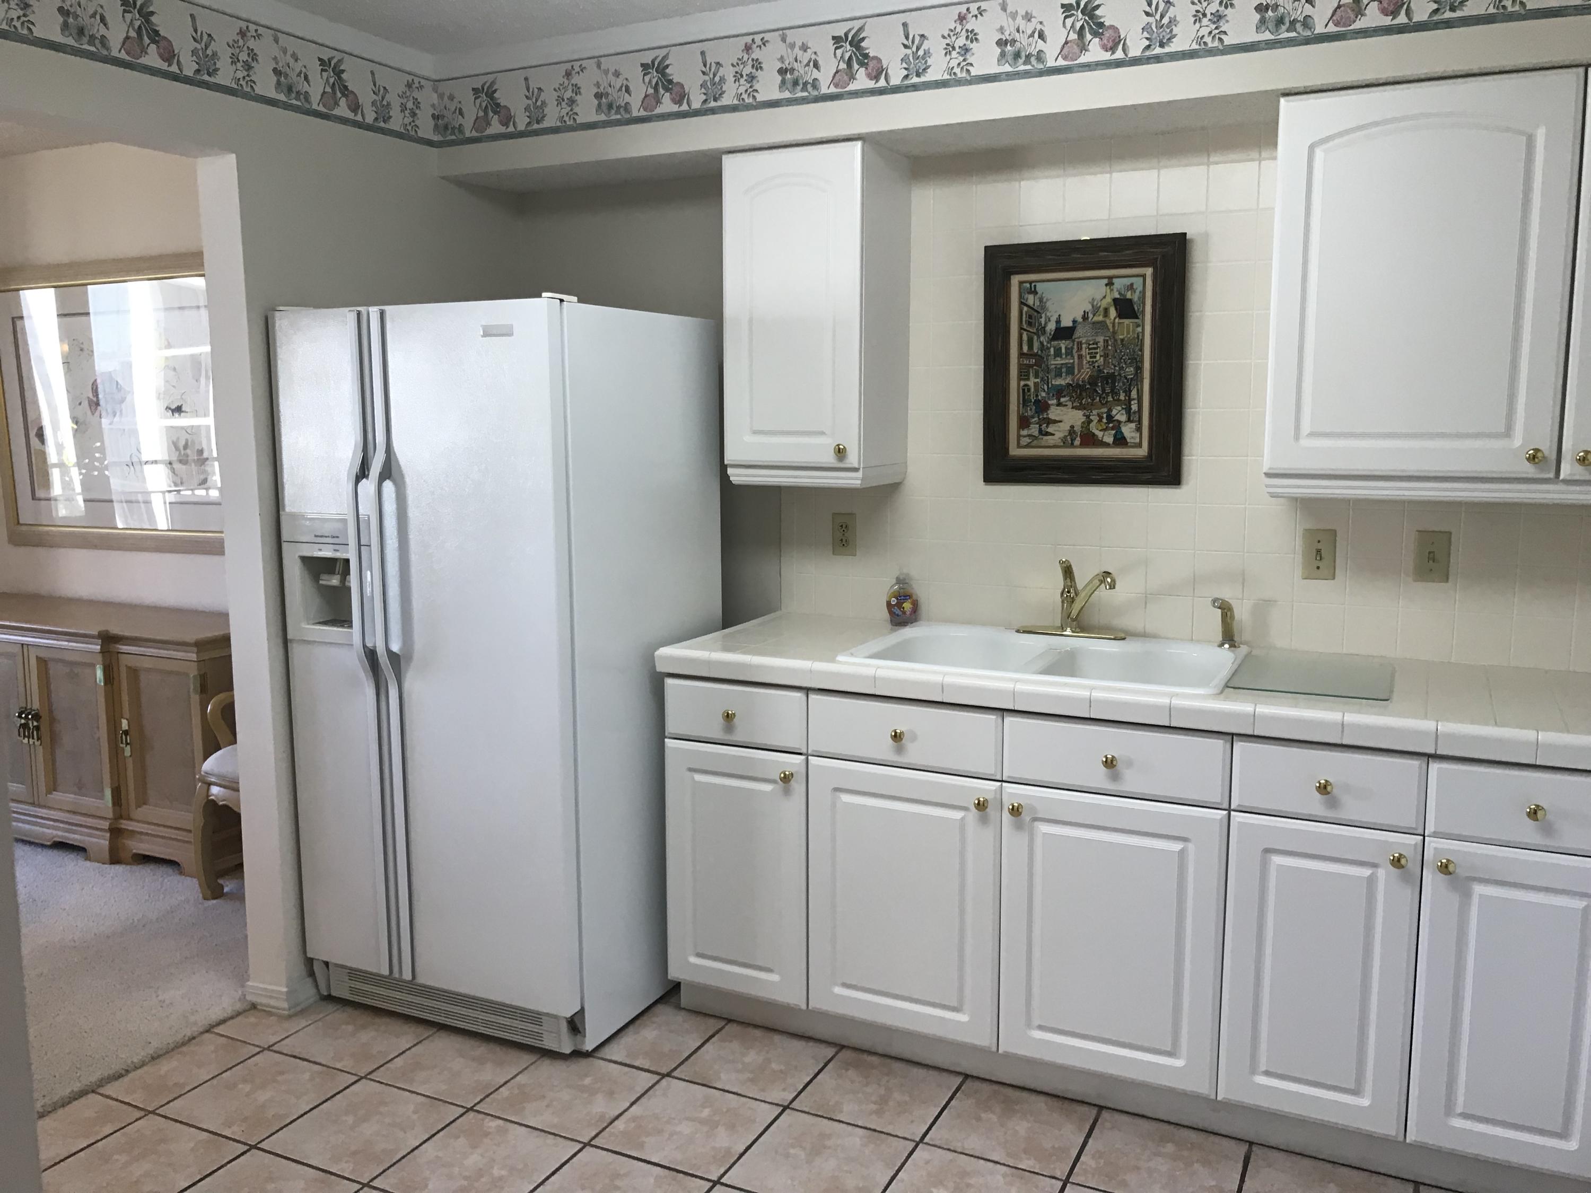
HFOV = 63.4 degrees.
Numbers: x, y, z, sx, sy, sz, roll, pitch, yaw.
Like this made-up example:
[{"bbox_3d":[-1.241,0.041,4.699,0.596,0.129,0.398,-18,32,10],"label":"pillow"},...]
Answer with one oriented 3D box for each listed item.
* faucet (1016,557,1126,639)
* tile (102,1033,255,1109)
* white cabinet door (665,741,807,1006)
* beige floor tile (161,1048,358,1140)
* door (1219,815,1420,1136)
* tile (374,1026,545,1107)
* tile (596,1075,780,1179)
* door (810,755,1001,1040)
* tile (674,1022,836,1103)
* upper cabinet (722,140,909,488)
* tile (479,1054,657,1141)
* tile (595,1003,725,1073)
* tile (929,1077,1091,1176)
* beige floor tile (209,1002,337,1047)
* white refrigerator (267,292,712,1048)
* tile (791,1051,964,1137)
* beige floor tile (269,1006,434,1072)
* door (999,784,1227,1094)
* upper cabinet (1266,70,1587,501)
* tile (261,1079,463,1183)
[{"bbox_3d":[0.660,0.008,3.102,0.270,0.181,0.182,4,9,26],"label":"faucet"},{"bbox_3d":[-1.423,1.103,2.985,0.193,0.010,0.300,4,9,26],"label":"tile"},{"bbox_3d":[-0.137,0.650,3.048,0.374,0.603,0.025,4,9,26],"label":"white cabinet door"},{"bbox_3d":[-1.193,1.119,2.874,0.300,0.010,0.300,4,9,26],"label":"beige floor tile"},{"bbox_3d":[1.010,0.727,2.490,0.340,0.603,0.025,4,9,26],"label":"door"},{"bbox_3d":[-0.780,1.097,3.015,0.300,0.010,0.300,4,9,26],"label":"tile"},{"bbox_3d":[-0.221,1.111,2.689,0.297,0.010,0.297,4,9,26],"label":"tile"},{"bbox_3d":[0.240,0.675,2.865,0.453,0.603,0.025,4,9,26],"label":"door"},{"bbox_3d":[-0.088,1.073,2.955,0.297,0.010,0.290,4,9,26],"label":"tile"},{"bbox_3d":[0.055,-0.690,3.254,0.372,0.804,0.321,4,9,26],"label":"upper cabinet"},{"bbox_3d":[-0.493,1.093,2.822,0.297,0.010,0.297,4,9,26],"label":"tile"},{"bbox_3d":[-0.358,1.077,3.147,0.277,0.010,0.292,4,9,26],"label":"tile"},{"bbox_3d":[0.456,1.109,2.690,0.297,0.010,0.290,4,9,26],"label":"tile"},{"bbox_3d":[-1.264,1.042,3.198,0.196,0.010,0.297,4,9,26],"label":"beige floor tile"},{"bbox_3d":[-0.745,0.154,3.368,0.826,1.755,0.800,4,9,26],"label":"white refrigerator"},{"bbox_3d":[0.187,1.114,2.884,0.300,0.010,0.292,4,9,26],"label":"tile"},{"bbox_3d":[-1.037,1.057,3.087,0.297,0.010,0.297,4,9,26],"label":"beige floor tile"},{"bbox_3d":[0.650,0.703,2.665,0.453,0.603,0.025,4,9,26],"label":"door"},{"bbox_3d":[1.290,-0.612,2.676,0.527,0.805,0.313,4,9,26],"label":"upper cabinet"},{"bbox_3d":[-0.916,1.138,2.740,0.300,0.010,0.300,4,9,26],"label":"tile"}]

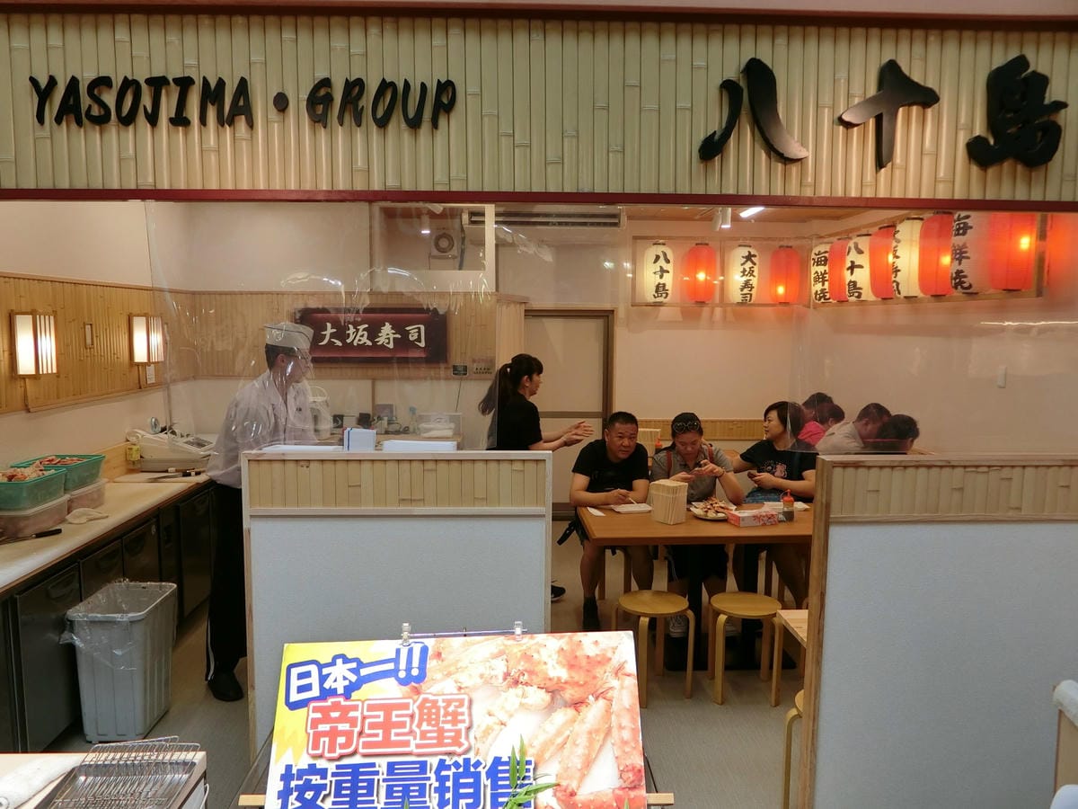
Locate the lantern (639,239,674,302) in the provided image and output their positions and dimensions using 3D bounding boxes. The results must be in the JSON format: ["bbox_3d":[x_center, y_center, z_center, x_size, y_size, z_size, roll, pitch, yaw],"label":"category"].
[{"bbox_3d":[1.010,-1.109,6.559,0.247,0.525,0.247,0,6,-3],"label":"lantern"}]

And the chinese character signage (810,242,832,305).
[{"bbox_3d":[2.345,-1.071,6.330,0.270,0.490,0.270,-5,7,-42],"label":"chinese character signage"}]

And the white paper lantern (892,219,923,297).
[{"bbox_3d":[2.407,-0.935,4.999,0.270,0.490,0.270,0,6,-3],"label":"white paper lantern"}]

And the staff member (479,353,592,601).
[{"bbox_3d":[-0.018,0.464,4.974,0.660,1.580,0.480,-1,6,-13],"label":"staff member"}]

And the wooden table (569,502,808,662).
[{"bbox_3d":[0.951,0.973,4.250,1.420,0.720,0.740,0,6,-3],"label":"wooden table"}]

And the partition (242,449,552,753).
[{"bbox_3d":[-0.503,0.835,2.889,1.092,1.341,0.130,0,6,-3],"label":"partition"}]

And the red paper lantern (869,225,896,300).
[{"bbox_3d":[2.394,-0.971,5.341,0.245,0.510,0.245,0,6,-3],"label":"red paper lantern"}]

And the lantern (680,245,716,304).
[{"bbox_3d":[1.400,-1.131,6.725,0.245,0.500,0.245,0,6,-3],"label":"lantern"}]

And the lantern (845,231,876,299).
[{"bbox_3d":[2.436,-1.030,5.824,0.245,0.500,0.245,-5,8,-40],"label":"lantern"}]

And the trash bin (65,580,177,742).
[{"bbox_3d":[-1.787,1.111,3.392,0.330,0.570,0.360,0,6,-3],"label":"trash bin"}]

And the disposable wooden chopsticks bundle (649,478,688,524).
[{"bbox_3d":[0.707,0.532,4.237,0.125,0.212,0.125,6,8,45],"label":"disposable wooden chopsticks bundle"}]

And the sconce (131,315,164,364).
[{"bbox_3d":[-2.509,-0.416,4.984,0.120,0.315,0.190,0,6,-3],"label":"sconce"}]

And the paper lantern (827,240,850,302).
[{"bbox_3d":[2.419,-1.067,6.168,0.245,0.500,0.245,-5,8,-40],"label":"paper lantern"}]

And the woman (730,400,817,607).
[{"bbox_3d":[1.487,0.631,4.872,0.580,1.290,0.700,3,6,22],"label":"woman"}]

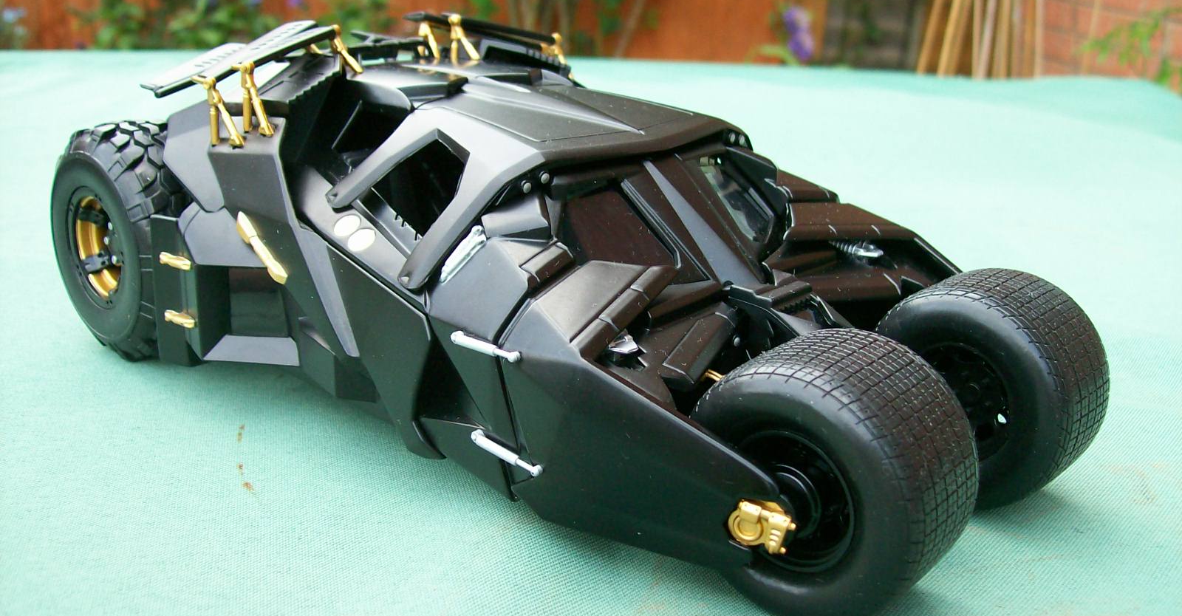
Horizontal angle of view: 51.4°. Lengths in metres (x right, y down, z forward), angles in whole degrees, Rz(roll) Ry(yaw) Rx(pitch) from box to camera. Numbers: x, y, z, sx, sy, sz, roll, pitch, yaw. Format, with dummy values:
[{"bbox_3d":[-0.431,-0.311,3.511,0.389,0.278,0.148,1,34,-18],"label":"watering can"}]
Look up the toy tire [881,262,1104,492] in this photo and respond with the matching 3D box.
[{"bbox_3d":[0.089,0.018,0.282,0.053,0.053,0.030,22,27,39],"label":"toy tire"}]

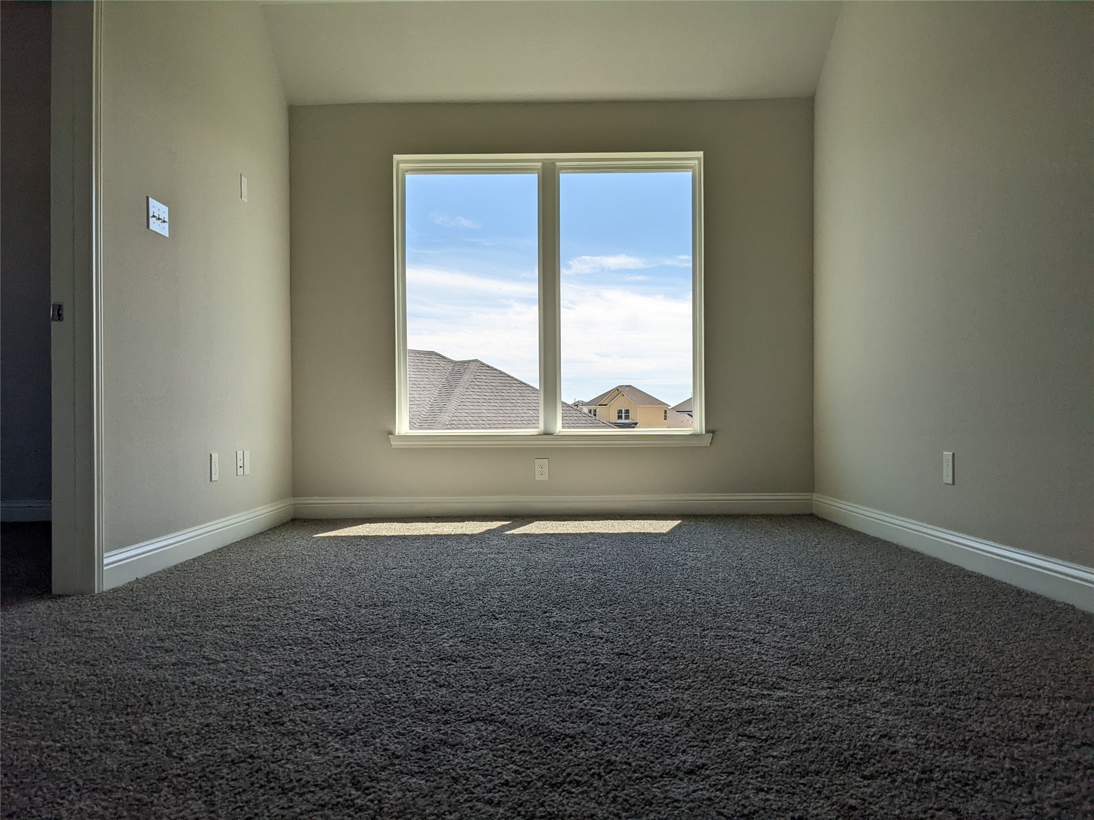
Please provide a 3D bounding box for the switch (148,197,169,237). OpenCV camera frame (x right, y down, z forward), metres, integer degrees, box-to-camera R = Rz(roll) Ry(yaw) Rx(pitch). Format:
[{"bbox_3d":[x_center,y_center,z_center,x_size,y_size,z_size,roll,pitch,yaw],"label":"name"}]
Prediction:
[{"bbox_3d":[-1.498,-0.746,3.314,0.016,0.119,0.164,0,-1,0],"label":"switch"}]

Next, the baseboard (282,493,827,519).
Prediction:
[{"bbox_3d":[0.040,0.557,4.960,3.053,0.121,0.018,0,-1,0],"label":"baseboard"}]

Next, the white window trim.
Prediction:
[{"bbox_3d":[0.017,-0.642,5.001,1.870,1.720,0.100,0,-1,0],"label":"white window trim"}]

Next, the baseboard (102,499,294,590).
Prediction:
[{"bbox_3d":[-1.482,0.559,3.927,0.018,0.121,2.098,0,-1,0],"label":"baseboard"}]

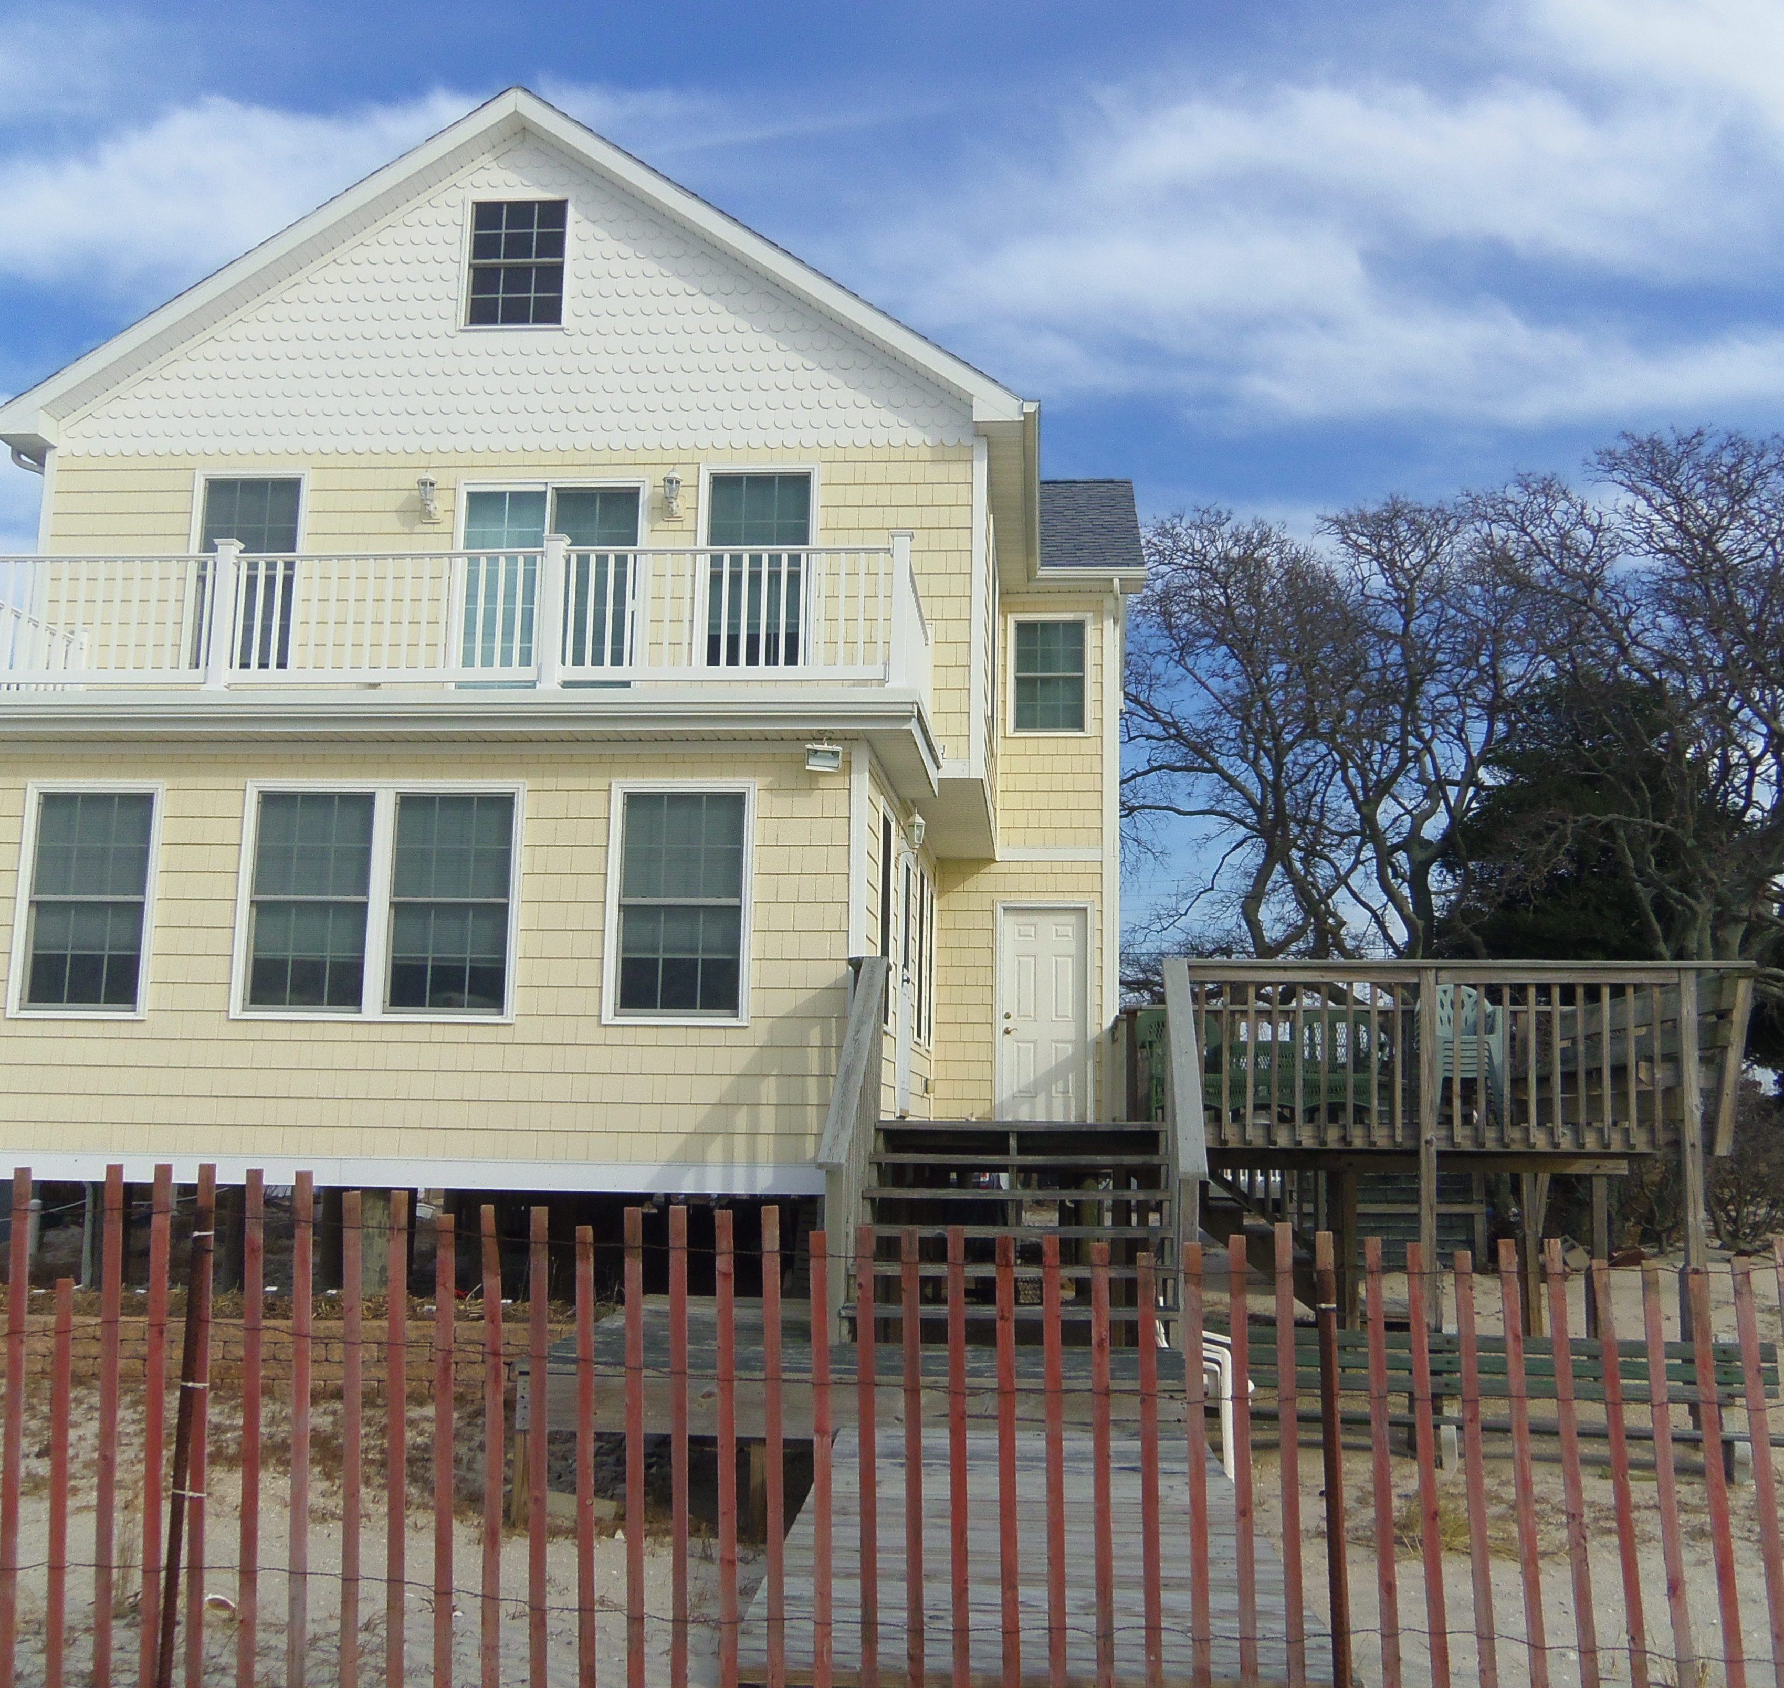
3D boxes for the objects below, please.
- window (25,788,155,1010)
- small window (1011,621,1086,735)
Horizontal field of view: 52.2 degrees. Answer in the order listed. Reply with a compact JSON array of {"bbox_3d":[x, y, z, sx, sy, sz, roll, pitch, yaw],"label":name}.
[{"bbox_3d":[-5.183,0.370,11.742,0.782,1.424,0.100,0,-8,5],"label":"window"},{"bbox_3d":[1.535,-1.631,17.633,0.720,1.120,0.100,0,-9,4],"label":"small window"}]

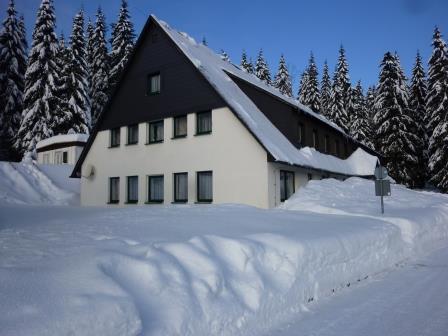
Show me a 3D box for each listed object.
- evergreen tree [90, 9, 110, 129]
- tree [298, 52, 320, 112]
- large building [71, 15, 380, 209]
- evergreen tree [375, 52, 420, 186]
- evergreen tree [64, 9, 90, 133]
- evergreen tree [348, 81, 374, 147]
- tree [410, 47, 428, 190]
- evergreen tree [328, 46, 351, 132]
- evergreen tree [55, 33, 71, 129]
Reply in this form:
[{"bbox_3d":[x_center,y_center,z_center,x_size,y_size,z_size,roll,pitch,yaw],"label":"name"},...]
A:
[{"bbox_3d":[-15.869,-9.293,41.031,3.900,22.915,3.900,-1,-5,0],"label":"evergreen tree"},{"bbox_3d":[13.910,-7.009,51.019,4.300,23.198,4.300,-1,-5,0],"label":"tree"},{"bbox_3d":[4.449,-1.934,29.347,14.606,11.090,30.000,-4,-6,34],"label":"large building"},{"bbox_3d":[24.816,-6.361,45.146,6.300,20.199,6.300,-1,-5,0],"label":"evergreen tree"},{"bbox_3d":[-17.958,-8.865,39.078,4.200,21.793,4.200,-1,-5,0],"label":"evergreen tree"},{"bbox_3d":[19.671,-4.220,45.302,4.400,16.506,4.400,-1,-5,0],"label":"evergreen tree"},{"bbox_3d":[31.428,-7.546,51.037,4.000,22.766,4.000,-1,-5,0],"label":"tree"},{"bbox_3d":[18.018,-7.231,49.019,4.200,23.182,4.200,-1,-5,0],"label":"evergreen tree"},{"bbox_3d":[-22.807,-8.349,45.073,3.600,21.918,3.600,-1,-5,0],"label":"evergreen tree"}]

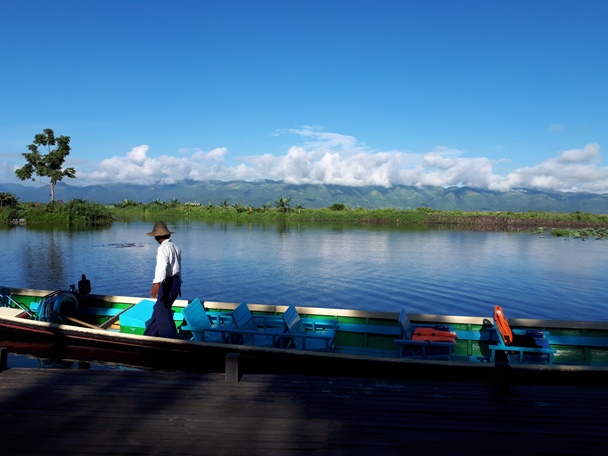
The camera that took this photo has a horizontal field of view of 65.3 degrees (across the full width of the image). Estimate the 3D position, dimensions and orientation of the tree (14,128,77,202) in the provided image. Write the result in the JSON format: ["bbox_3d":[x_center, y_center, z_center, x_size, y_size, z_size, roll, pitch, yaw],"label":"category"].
[{"bbox_3d":[-25.900,-5.950,47.500,5.600,8.000,5.300,-1,3,-28],"label":"tree"}]

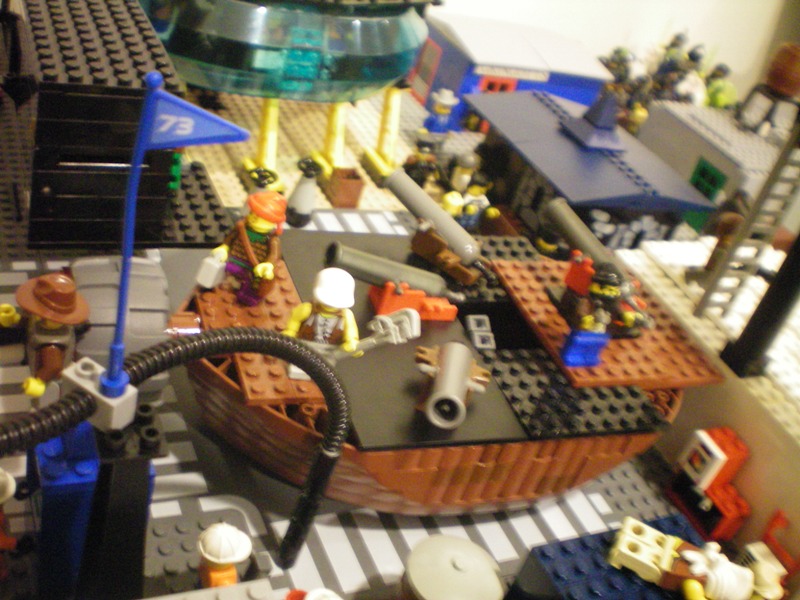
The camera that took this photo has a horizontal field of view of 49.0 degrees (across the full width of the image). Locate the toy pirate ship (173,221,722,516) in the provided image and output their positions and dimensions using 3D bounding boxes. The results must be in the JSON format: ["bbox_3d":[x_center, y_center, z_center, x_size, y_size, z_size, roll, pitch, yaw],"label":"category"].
[{"bbox_3d":[0.013,0.027,0.368,0.225,0.064,0.134,0,37,-25],"label":"toy pirate ship"}]

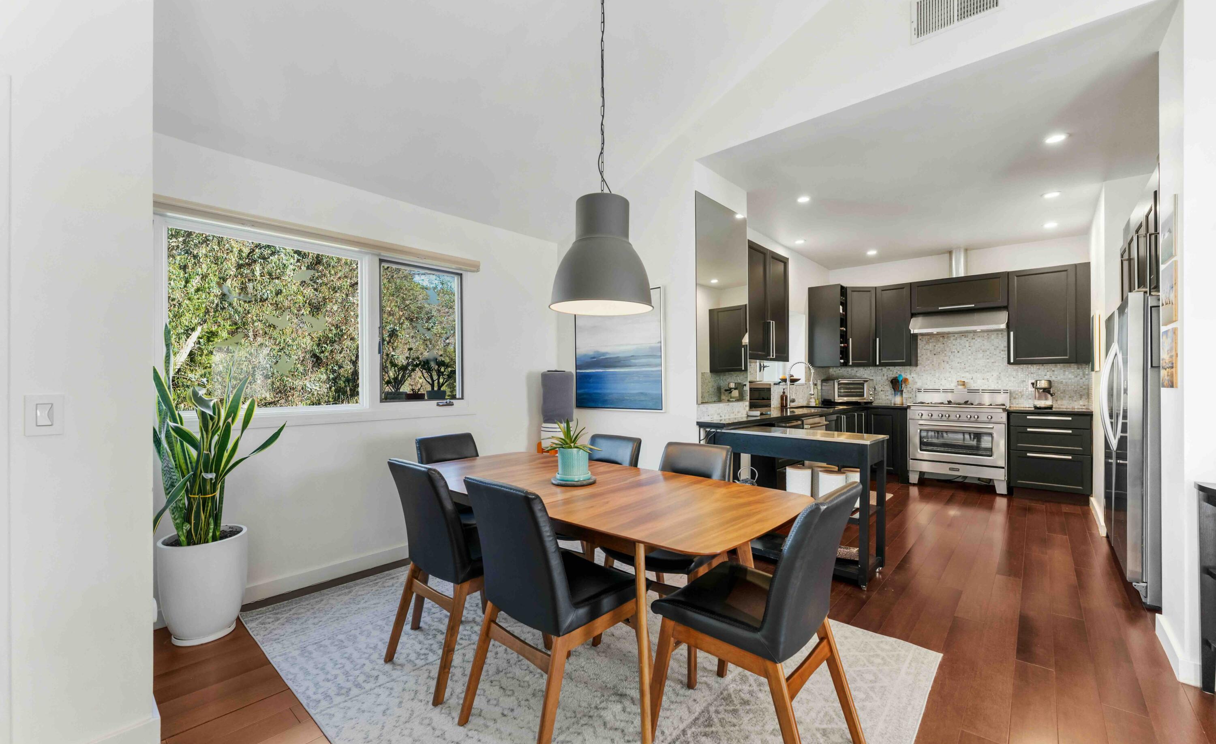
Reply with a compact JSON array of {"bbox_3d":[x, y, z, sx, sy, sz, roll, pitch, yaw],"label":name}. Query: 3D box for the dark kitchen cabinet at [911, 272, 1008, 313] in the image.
[{"bbox_3d":[4.229,-0.909,5.697,0.910,0.377,0.390,0,0,42],"label":"dark kitchen cabinet"}]

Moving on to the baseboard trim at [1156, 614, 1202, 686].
[{"bbox_3d":[2.568,1.246,2.132,0.067,0.094,0.500,0,0,42],"label":"baseboard trim"}]

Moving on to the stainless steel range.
[{"bbox_3d":[4.223,0.783,5.694,0.910,1.140,0.660,0,-1,41],"label":"stainless steel range"}]

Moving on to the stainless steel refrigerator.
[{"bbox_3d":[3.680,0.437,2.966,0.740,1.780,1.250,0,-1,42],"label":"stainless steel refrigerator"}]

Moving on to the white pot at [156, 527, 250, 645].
[{"bbox_3d":[-2.024,1.063,2.374,0.360,0.487,0.360,0,-1,42],"label":"white pot"}]

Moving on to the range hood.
[{"bbox_3d":[4.270,-0.576,5.755,0.910,0.220,0.530,0,-1,41],"label":"range hood"}]

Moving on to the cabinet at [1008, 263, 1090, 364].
[{"bbox_3d":[4.803,-0.596,5.172,0.640,1.022,0.390,0,0,42],"label":"cabinet"}]

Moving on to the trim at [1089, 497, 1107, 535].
[{"bbox_3d":[4.454,1.296,4.315,0.030,0.090,1.300,0,-1,42],"label":"trim"}]

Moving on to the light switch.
[{"bbox_3d":[-1.745,0.135,1.465,0.014,0.126,0.079,0,-1,42],"label":"light switch"}]

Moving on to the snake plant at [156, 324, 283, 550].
[{"bbox_3d":[-1.990,0.307,2.379,0.490,1.100,0.560,0,-1,42],"label":"snake plant"}]

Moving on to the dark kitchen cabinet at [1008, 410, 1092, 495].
[{"bbox_3d":[4.840,0.878,5.175,0.620,0.884,0.620,0,-1,41],"label":"dark kitchen cabinet"}]

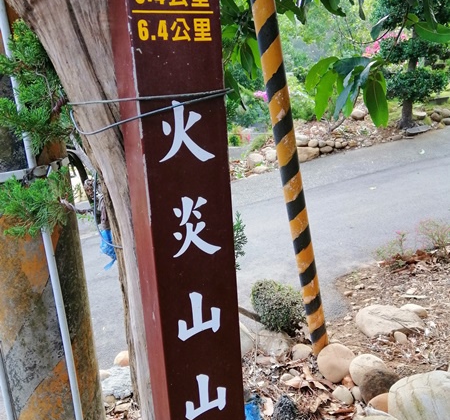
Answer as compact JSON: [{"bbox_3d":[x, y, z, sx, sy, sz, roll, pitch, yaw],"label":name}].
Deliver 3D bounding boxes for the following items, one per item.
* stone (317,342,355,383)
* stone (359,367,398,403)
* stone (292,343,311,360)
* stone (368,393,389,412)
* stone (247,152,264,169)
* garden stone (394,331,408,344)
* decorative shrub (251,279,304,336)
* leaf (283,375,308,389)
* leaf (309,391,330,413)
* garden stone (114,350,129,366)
[{"bbox_3d":[0.574,0.791,2.330,0.195,0.185,0.175,0,15,14],"label":"stone"},{"bbox_3d":[0.718,0.816,2.102,0.180,0.145,0.160,0,13,19],"label":"stone"},{"bbox_3d":[0.425,0.775,2.470,0.110,0.090,0.100,-1,15,9],"label":"stone"},{"bbox_3d":[0.637,0.788,1.835,0.125,0.095,0.110,0,12,19],"label":"stone"},{"bbox_3d":[0.505,-0.807,7.393,0.290,0.240,0.250,-3,12,4],"label":"stone"},{"bbox_3d":[0.883,0.640,2.255,0.070,0.070,0.065,1,12,22],"label":"garden stone"},{"bbox_3d":[0.310,0.559,2.612,0.320,0.300,0.310,-3,12,6],"label":"decorative shrub"},{"bbox_3d":[0.352,0.870,2.280,0.125,0.030,0.075,-2,15,8],"label":"leaf"},{"bbox_3d":[0.435,0.885,2.073,0.100,0.050,0.090,-2,12,11],"label":"leaf"},{"bbox_3d":[-0.548,0.797,2.420,0.105,0.085,0.095,-8,15,-15],"label":"garden stone"}]

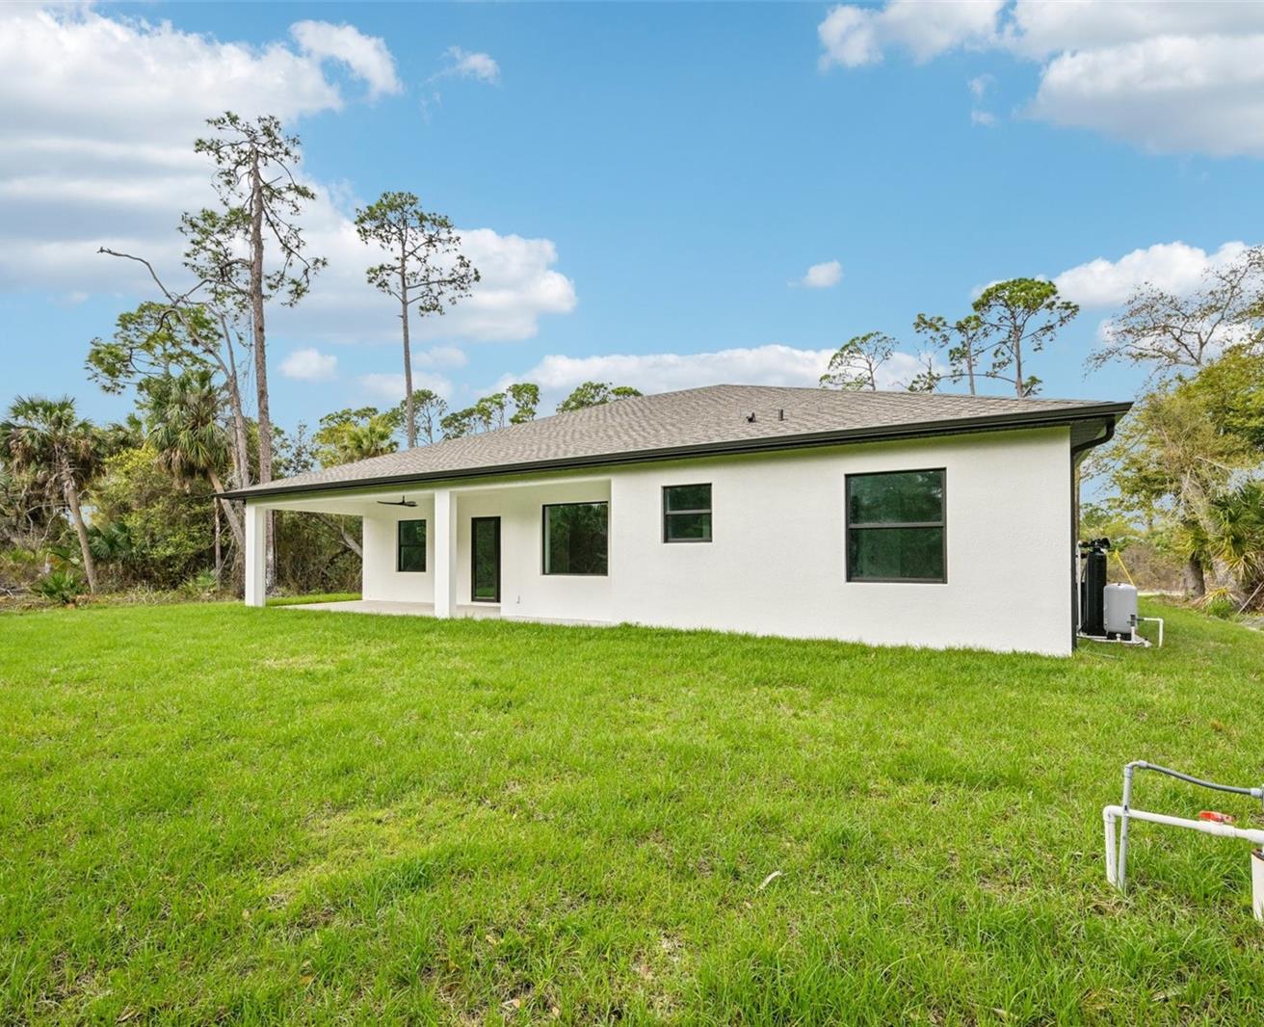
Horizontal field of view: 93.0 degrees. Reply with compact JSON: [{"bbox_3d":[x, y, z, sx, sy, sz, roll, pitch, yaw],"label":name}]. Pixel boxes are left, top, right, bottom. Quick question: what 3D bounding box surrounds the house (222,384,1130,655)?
[{"bbox_3d":[1.020,-0.470,18.640,19.500,6.500,16.000,-2,-4,28],"label":"house"}]

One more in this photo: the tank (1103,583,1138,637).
[{"bbox_3d":[7.384,1.472,9.050,0.400,0.830,0.400,-3,-5,39],"label":"tank"}]

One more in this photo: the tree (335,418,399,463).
[{"bbox_3d":[-12.822,-0.408,29.000,3.500,8.300,3.500,2,-4,-26],"label":"tree"}]

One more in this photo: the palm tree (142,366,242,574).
[{"bbox_3d":[-16.027,-1.237,22.000,3.500,8.100,3.500,3,-5,-35],"label":"palm tree"}]

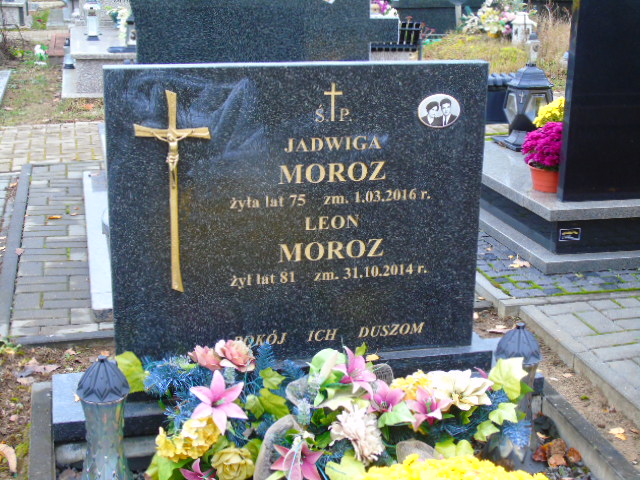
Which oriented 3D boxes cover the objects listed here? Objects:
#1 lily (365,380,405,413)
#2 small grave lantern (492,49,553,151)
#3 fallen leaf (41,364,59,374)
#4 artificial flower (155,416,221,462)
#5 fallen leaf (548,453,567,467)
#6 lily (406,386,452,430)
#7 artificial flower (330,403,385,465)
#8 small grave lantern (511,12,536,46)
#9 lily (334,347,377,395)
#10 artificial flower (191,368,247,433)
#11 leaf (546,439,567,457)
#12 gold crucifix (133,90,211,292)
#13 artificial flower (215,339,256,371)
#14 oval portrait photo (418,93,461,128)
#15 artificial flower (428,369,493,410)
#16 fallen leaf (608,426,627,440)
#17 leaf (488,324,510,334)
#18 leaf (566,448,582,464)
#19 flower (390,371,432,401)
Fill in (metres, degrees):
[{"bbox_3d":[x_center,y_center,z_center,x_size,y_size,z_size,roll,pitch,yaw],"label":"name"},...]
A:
[{"bbox_3d":[0.163,0.392,2.500,0.105,0.100,0.070,2,-24,4],"label":"lily"},{"bbox_3d":[1.082,-0.688,5.027,0.260,0.430,0.260,-3,16,-12],"label":"small grave lantern"},{"bbox_3d":[-0.825,0.397,3.046,0.055,0.015,0.058,-4,17,-16],"label":"fallen leaf"},{"bbox_3d":[-0.328,0.493,2.469,0.165,0.105,0.120,-2,17,-8],"label":"artificial flower"},{"bbox_3d":[0.651,0.602,2.738,0.046,0.030,0.038,-3,17,-13],"label":"fallen leaf"},{"bbox_3d":[0.271,0.417,2.470,0.113,0.113,0.070,3,-19,7],"label":"lily"},{"bbox_3d":[0.091,0.469,2.420,0.126,0.140,0.095,2,-14,2],"label":"artificial flower"},{"bbox_3d":[2.159,-2.230,10.553,0.200,0.360,0.200,-5,17,-17],"label":"small grave lantern"},{"bbox_3d":[0.091,0.336,2.560,0.108,0.122,0.070,-1,-19,-7],"label":"lily"},{"bbox_3d":[-0.256,0.406,2.514,0.142,0.155,0.065,-1,-5,-6],"label":"artificial flower"},{"bbox_3d":[0.657,0.576,2.772,0.050,0.038,0.042,-3,17,-13],"label":"leaf"},{"bbox_3d":[-0.387,-0.118,2.676,0.200,0.560,0.035,-3,17,-13],"label":"gold crucifix"},{"bbox_3d":[-0.219,0.299,2.587,0.105,0.080,0.085,-4,-3,-14],"label":"artificial flower"},{"bbox_3d":[0.322,-0.345,2.676,0.118,0.090,0.010,-3,16,-12],"label":"oval portrait photo"},{"bbox_3d":[0.352,0.378,2.500,0.155,0.070,0.115,3,56,8],"label":"artificial flower"},{"bbox_3d":[0.801,0.522,2.688,0.049,0.015,0.065,6,17,18],"label":"fallen leaf"},{"bbox_3d":[0.613,0.307,3.410,0.074,0.020,0.070,4,16,11],"label":"leaf"},{"bbox_3d":[0.700,0.595,2.745,0.042,0.032,0.035,-3,17,-13],"label":"leaf"},{"bbox_3d":[0.254,0.400,2.707,0.125,0.095,0.110,2,17,6],"label":"flower"}]

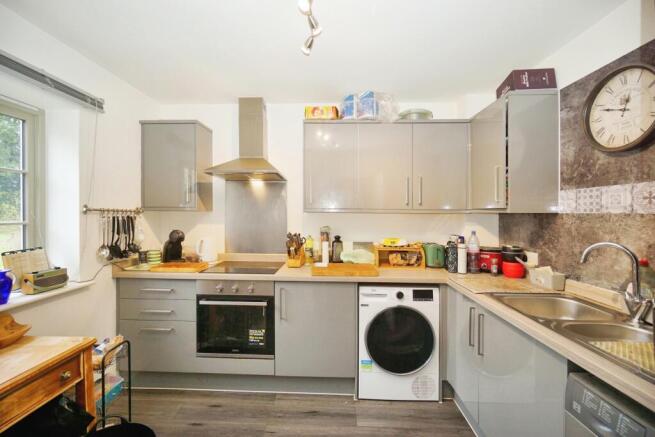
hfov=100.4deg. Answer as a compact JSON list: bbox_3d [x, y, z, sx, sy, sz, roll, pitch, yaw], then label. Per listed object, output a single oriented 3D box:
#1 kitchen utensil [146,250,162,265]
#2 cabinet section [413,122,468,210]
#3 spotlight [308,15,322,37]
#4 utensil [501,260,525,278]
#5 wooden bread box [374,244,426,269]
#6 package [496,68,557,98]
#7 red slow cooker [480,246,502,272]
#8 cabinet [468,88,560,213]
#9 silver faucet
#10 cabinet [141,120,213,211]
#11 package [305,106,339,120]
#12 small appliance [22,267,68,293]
[{"bbox_3d":[-1.525,0.338,2.402,0.115,0.115,0.115,0,1,2],"label":"kitchen utensil"},{"bbox_3d":[0.936,-0.430,2.419,0.449,0.733,0.335,0,1,2],"label":"cabinet section"},{"bbox_3d":[-0.062,-0.953,1.349,0.058,0.100,0.058,-24,0,2],"label":"spotlight"},{"bbox_3d":[1.372,0.377,2.005,0.150,0.115,0.150,0,0,2],"label":"utensil"},{"bbox_3d":[0.620,0.326,2.412,0.410,0.190,0.270,0,1,2],"label":"wooden bread box"},{"bbox_3d":[1.347,-0.885,1.871,0.260,0.125,0.250,0,0,2],"label":"package"},{"bbox_3d":[1.274,0.326,2.241,0.300,0.200,0.220,0,1,22],"label":"red slow cooker"},{"bbox_3d":[1.350,-0.431,2.033,0.335,0.787,0.510,0,0,2],"label":"cabinet"},{"bbox_3d":[1.198,0.265,1.146,0.250,0.335,0.115,0,0,2],"label":"silver faucet"},{"bbox_3d":[-1.362,-0.452,2.503,0.500,0.787,0.305,0,0,2],"label":"cabinet"},{"bbox_3d":[-0.043,-0.887,2.395,0.285,0.128,0.130,0,1,2],"label":"package"},{"bbox_3d":[-1.791,0.389,1.729,0.100,0.130,0.205,0,0,2],"label":"small appliance"}]

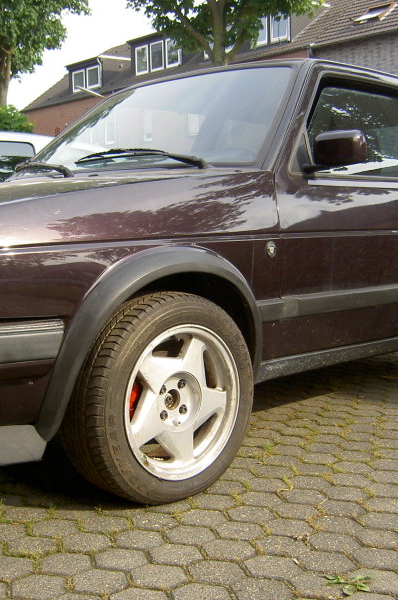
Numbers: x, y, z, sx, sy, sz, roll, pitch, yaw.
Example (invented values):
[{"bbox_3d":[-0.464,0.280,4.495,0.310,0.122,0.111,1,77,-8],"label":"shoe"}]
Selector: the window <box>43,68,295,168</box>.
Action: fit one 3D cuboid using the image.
[{"bbox_3d":[-0.186,-0.666,3.056,1.280,0.110,0.600,5,48,43],"label":"window"}]

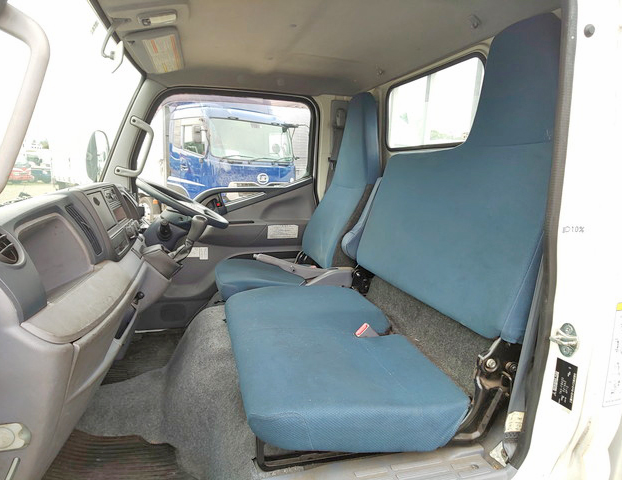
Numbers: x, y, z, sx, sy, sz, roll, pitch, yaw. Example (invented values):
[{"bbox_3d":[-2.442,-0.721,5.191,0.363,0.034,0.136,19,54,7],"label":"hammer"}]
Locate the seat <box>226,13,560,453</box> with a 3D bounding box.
[{"bbox_3d":[0.147,-0.085,1.084,0.771,0.949,0.751,-2,12,-16],"label":"seat"}]

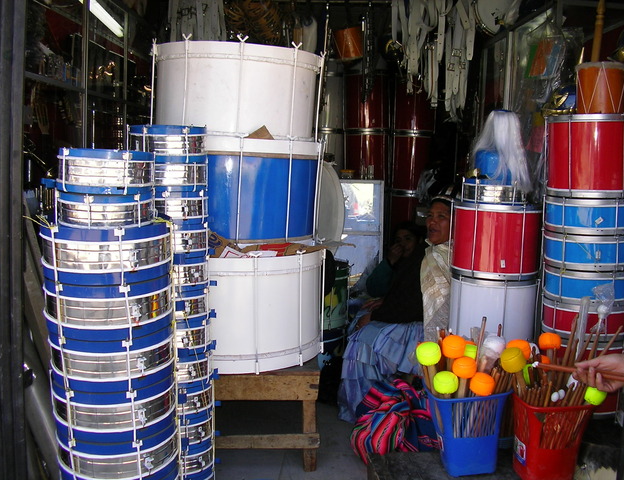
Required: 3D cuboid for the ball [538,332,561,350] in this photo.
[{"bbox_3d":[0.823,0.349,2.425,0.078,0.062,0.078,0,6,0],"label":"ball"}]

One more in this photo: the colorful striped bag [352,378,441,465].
[{"bbox_3d":[0.290,0.611,2.380,0.290,0.220,0.250,0,6,0],"label":"colorful striped bag"}]

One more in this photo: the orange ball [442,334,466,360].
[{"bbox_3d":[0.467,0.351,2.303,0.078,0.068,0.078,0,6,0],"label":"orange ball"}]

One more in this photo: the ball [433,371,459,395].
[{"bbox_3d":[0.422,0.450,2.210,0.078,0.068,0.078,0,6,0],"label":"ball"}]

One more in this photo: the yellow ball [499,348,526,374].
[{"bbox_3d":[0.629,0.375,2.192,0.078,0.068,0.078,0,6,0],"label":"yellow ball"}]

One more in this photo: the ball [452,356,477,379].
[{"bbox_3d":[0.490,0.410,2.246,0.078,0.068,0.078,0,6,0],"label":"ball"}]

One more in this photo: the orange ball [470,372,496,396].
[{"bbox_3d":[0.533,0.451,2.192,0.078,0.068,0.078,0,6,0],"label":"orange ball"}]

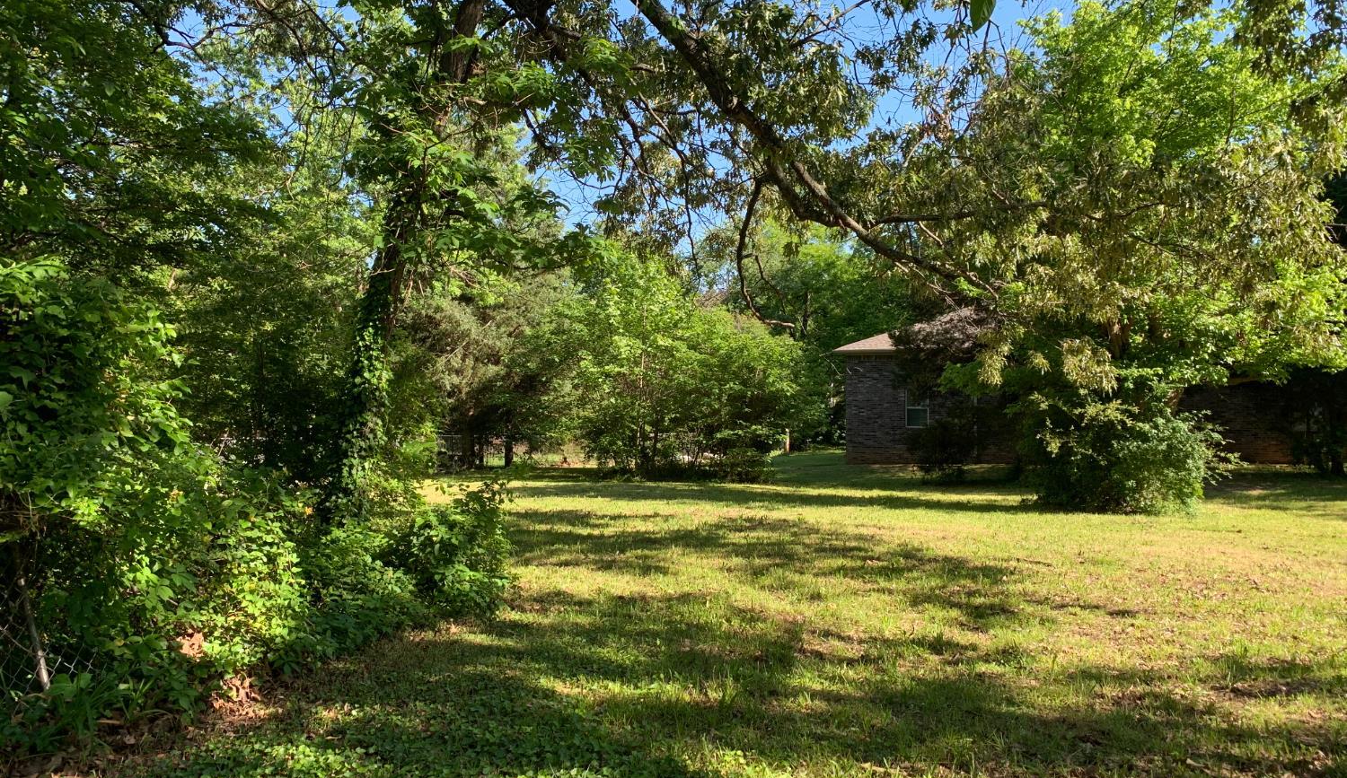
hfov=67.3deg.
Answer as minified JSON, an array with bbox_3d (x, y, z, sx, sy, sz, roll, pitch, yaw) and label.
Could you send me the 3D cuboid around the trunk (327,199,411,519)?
[{"bbox_3d":[-3.070,-0.230,10.200,0.800,3.360,0.650,0,-1,0],"label":"trunk"}]

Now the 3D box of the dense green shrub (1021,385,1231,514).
[{"bbox_3d":[6.550,0.800,14.600,3.000,1.770,2.500,0,-1,0],"label":"dense green shrub"}]

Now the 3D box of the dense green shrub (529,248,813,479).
[{"bbox_3d":[-0.040,-0.590,20.600,5.400,4.600,4.200,0,-1,0],"label":"dense green shrub"}]

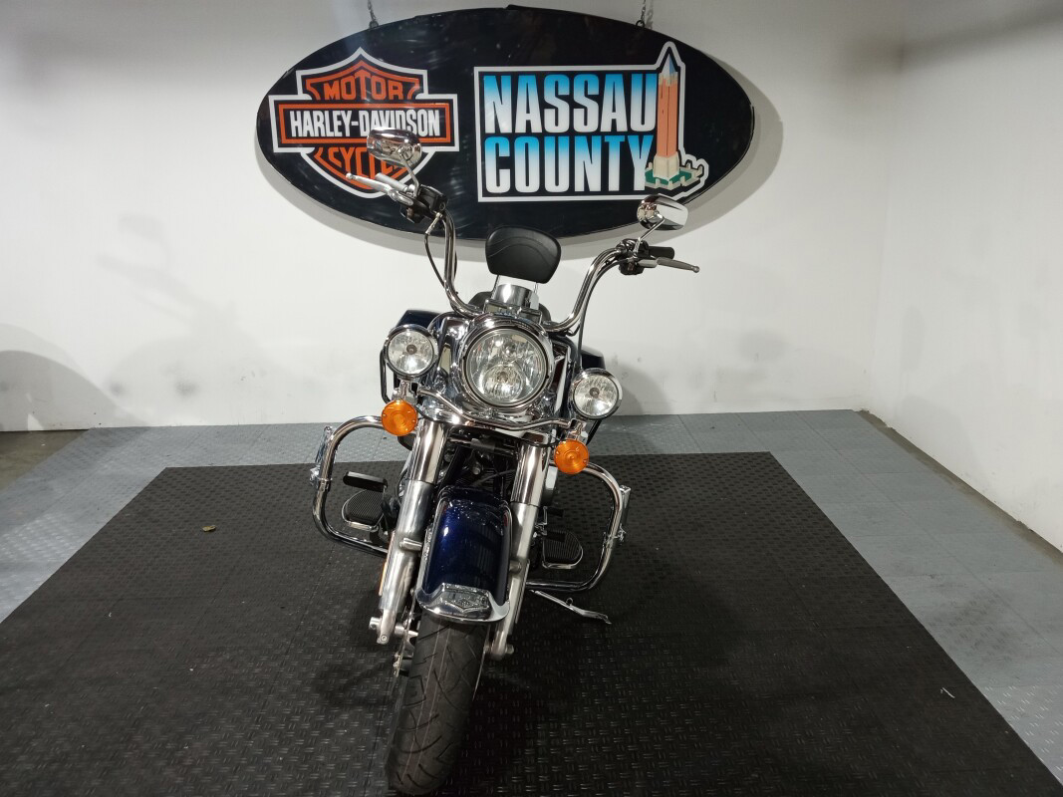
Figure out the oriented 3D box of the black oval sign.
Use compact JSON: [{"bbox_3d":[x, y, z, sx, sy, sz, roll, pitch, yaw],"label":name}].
[{"bbox_3d":[-0.115,-1.271,4.035,2.321,1.030,0.080,-1,16,-1],"label":"black oval sign"}]

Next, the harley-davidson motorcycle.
[{"bbox_3d":[-0.093,-0.086,2.667,0.960,1.380,2.420,5,16,0],"label":"harley-davidson motorcycle"}]

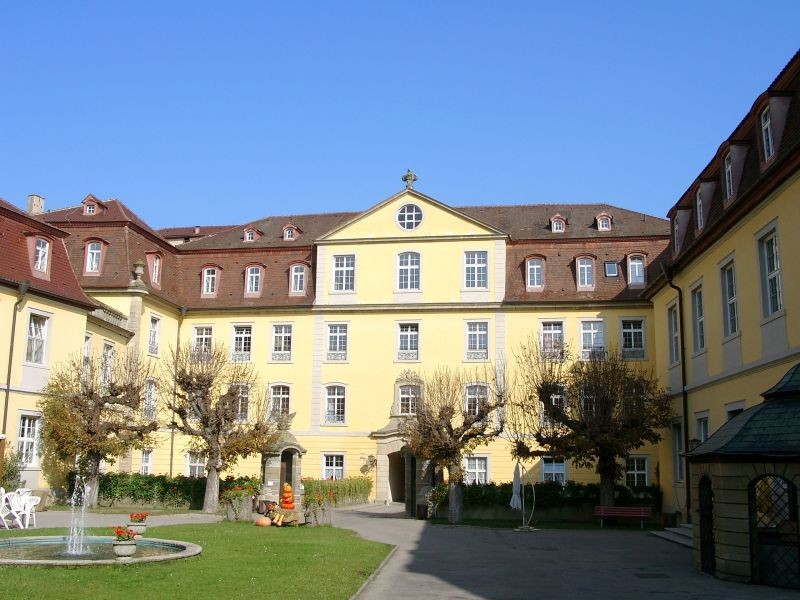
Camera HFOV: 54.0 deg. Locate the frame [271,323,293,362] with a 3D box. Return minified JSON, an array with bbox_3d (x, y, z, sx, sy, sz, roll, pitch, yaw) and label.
[{"bbox_3d":[-6.256,2.270,41.592,1.325,2.217,0.250,-1,-12,10],"label":"frame"}]

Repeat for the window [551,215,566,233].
[{"bbox_3d":[9.577,-4.460,47.450,0.965,1.118,1.100,-1,-12,10],"label":"window"}]

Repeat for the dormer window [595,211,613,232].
[{"bbox_3d":[12.020,-4.467,46.483,0.990,1.155,1.200,-1,-12,11],"label":"dormer window"}]

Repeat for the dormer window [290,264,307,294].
[{"bbox_3d":[-5.900,-1.097,46.844,1.084,2.003,0.850,-1,-12,11],"label":"dormer window"}]

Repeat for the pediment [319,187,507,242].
[{"bbox_3d":[0.686,-4.756,45.770,11.098,3.170,0.700,-1,-12,11],"label":"pediment"}]

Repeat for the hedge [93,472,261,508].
[{"bbox_3d":[-10.003,8.701,35.868,8.041,1.420,1.200,-1,-12,11],"label":"hedge"}]

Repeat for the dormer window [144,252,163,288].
[{"bbox_3d":[-14.678,-1.680,46.565,0.700,2.046,1.149,-1,-12,10],"label":"dormer window"}]

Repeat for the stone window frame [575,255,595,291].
[{"bbox_3d":[10.776,-1.463,45.542,1.092,2.215,0.750,-1,-12,10],"label":"stone window frame"}]

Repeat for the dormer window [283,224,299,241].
[{"bbox_3d":[-6.826,-4.170,50.332,1.026,1.121,1.100,-1,-12,10],"label":"dormer window"}]

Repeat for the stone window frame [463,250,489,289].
[{"bbox_3d":[3.899,-1.484,40.536,1.338,2.175,0.250,-1,-12,10],"label":"stone window frame"}]

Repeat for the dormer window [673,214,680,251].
[{"bbox_3d":[12.884,-2.961,36.260,0.800,1.950,1.100,0,-12,4],"label":"dormer window"}]

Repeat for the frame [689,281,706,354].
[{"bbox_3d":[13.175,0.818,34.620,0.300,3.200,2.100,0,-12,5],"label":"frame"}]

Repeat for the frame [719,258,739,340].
[{"bbox_3d":[11.755,-0.084,27.982,0.300,2.850,1.750,0,-12,4],"label":"frame"}]

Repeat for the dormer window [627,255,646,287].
[{"bbox_3d":[12.972,-1.505,43.100,1.070,1.926,0.850,-1,-12,11],"label":"dormer window"}]

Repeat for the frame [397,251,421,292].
[{"bbox_3d":[0.534,-1.621,46.641,1.441,2.617,0.350,-1,-12,10],"label":"frame"}]

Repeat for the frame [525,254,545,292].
[{"bbox_3d":[7.704,-1.543,44.769,1.151,2.165,0.450,-1,-12,10],"label":"frame"}]

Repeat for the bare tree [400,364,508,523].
[{"bbox_3d":[1.947,5.210,28.332,3.857,5.536,3.664,1,-12,0],"label":"bare tree"}]

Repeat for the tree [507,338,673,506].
[{"bbox_3d":[7.442,5.073,30.746,6.472,7.212,6.019,1,-11,0],"label":"tree"}]

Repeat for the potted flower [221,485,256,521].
[{"bbox_3d":[-5.985,7.641,29.769,1.120,1.280,1.020,-1,-12,10],"label":"potted flower"}]

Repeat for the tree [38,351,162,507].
[{"bbox_3d":[-11.861,5.075,30.914,4.720,6.093,4.248,1,-12,0],"label":"tree"}]

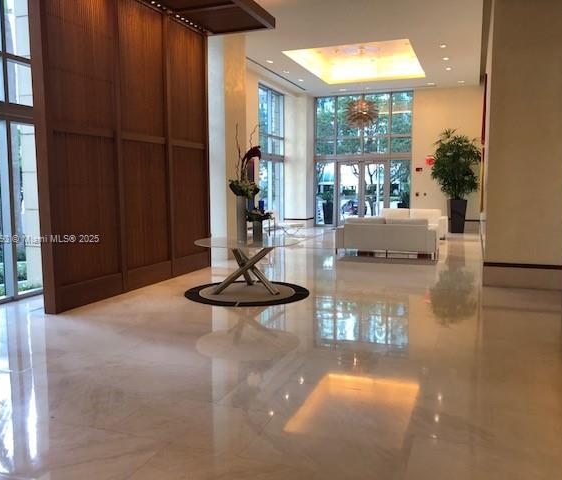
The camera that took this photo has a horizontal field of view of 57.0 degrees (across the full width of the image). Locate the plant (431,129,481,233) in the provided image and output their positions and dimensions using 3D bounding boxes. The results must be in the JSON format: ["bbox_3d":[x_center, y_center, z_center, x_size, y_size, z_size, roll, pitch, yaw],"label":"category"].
[{"bbox_3d":[5.929,-2.003,17.583,1.584,3.534,1.438,2,6,20],"label":"plant"}]

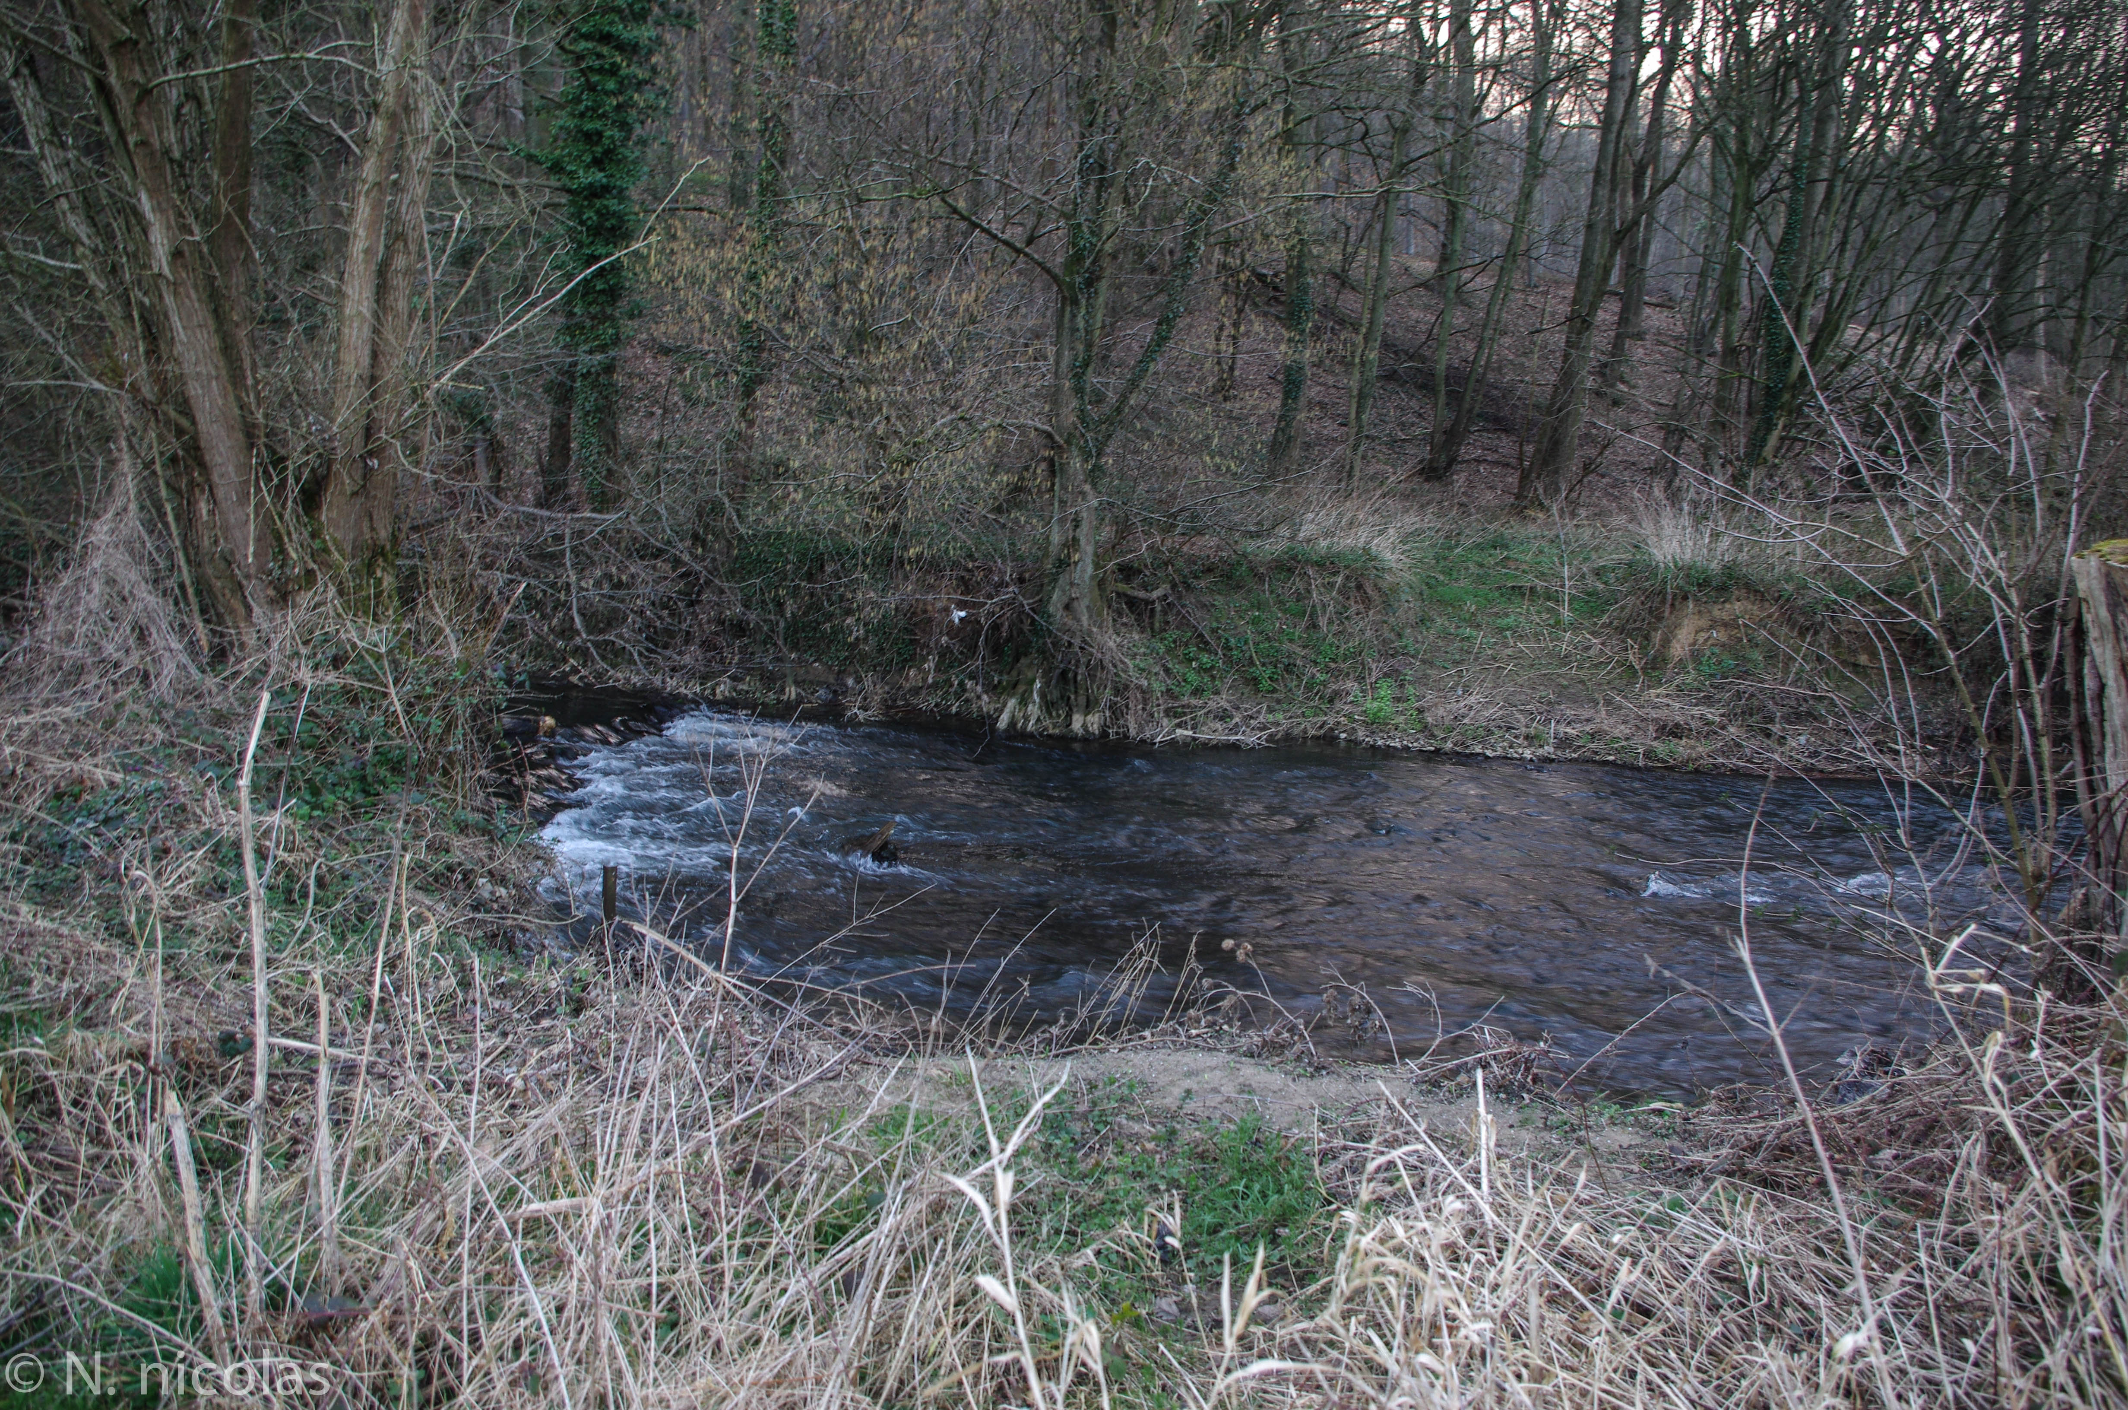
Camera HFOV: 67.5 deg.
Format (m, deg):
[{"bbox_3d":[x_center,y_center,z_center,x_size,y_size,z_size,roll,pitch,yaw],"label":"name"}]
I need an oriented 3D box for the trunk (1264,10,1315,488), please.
[{"bbox_3d":[2.670,-5.300,18.800,0.480,5.500,0.480,0,12,0],"label":"trunk"}]

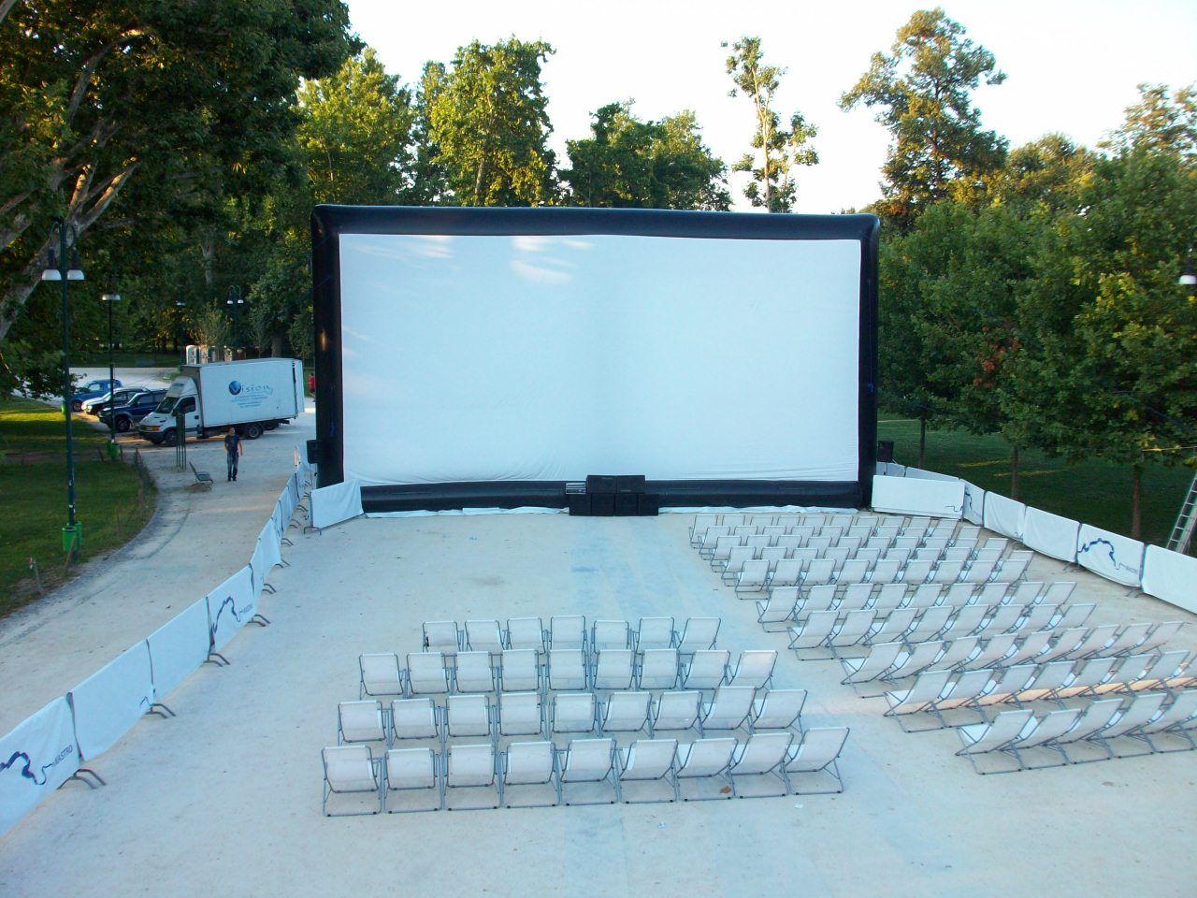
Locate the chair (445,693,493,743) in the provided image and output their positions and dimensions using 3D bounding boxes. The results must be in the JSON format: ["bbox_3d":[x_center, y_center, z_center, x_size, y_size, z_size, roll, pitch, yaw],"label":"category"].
[{"bbox_3d":[-1.689,3.493,15.321,0.636,0.848,0.899,0,7,-5],"label":"chair"}]

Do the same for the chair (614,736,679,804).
[{"bbox_3d":[0.525,3.375,12.727,0.600,0.802,0.874,-1,6,-8],"label":"chair"}]

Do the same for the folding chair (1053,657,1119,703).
[{"bbox_3d":[6.647,3.183,16.247,0.617,0.807,0.870,-1,7,-16],"label":"folding chair"}]

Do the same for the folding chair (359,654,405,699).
[{"bbox_3d":[-2.970,3.108,16.169,0.617,0.820,0.858,0,7,-5],"label":"folding chair"}]

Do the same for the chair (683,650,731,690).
[{"bbox_3d":[1.521,3.154,16.775,0.621,0.828,0.934,0,6,-3],"label":"chair"}]

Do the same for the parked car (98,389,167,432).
[{"bbox_3d":[-22.448,-1.860,58.542,4.400,1.770,1.770,-6,9,-45],"label":"parked car"}]

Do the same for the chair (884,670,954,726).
[{"bbox_3d":[4.373,3.370,16.110,0.625,0.854,0.890,-2,7,-17],"label":"chair"}]

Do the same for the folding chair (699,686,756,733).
[{"bbox_3d":[1.586,3.196,14.386,0.600,0.802,0.874,-1,6,-6],"label":"folding chair"}]

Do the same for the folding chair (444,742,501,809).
[{"bbox_3d":[-1.358,3.395,12.543,0.600,0.802,0.874,-1,6,-8],"label":"folding chair"}]

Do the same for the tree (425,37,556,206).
[{"bbox_3d":[-5.836,-11.810,64.103,7.800,20.400,7.800,0,6,0],"label":"tree"}]

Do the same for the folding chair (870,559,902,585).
[{"bbox_3d":[5.463,2.466,22.795,0.615,0.819,0.849,0,6,-5],"label":"folding chair"}]

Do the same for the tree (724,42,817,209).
[{"bbox_3d":[10.718,-14.198,73.853,6.300,22.720,6.300,1,7,0],"label":"tree"}]

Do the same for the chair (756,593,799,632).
[{"bbox_3d":[3.111,2.694,20.257,0.617,0.816,0.861,0,7,-7],"label":"chair"}]

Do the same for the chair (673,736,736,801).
[{"bbox_3d":[1.215,3.526,13.383,0.621,0.818,0.979,-1,6,-8],"label":"chair"}]

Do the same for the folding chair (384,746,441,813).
[{"bbox_3d":[-2.122,3.645,13.376,0.625,0.812,0.890,0,7,-8],"label":"folding chair"}]

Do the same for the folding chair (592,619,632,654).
[{"bbox_3d":[0.195,3.035,18.911,0.625,0.806,0.890,0,7,-2],"label":"folding chair"}]

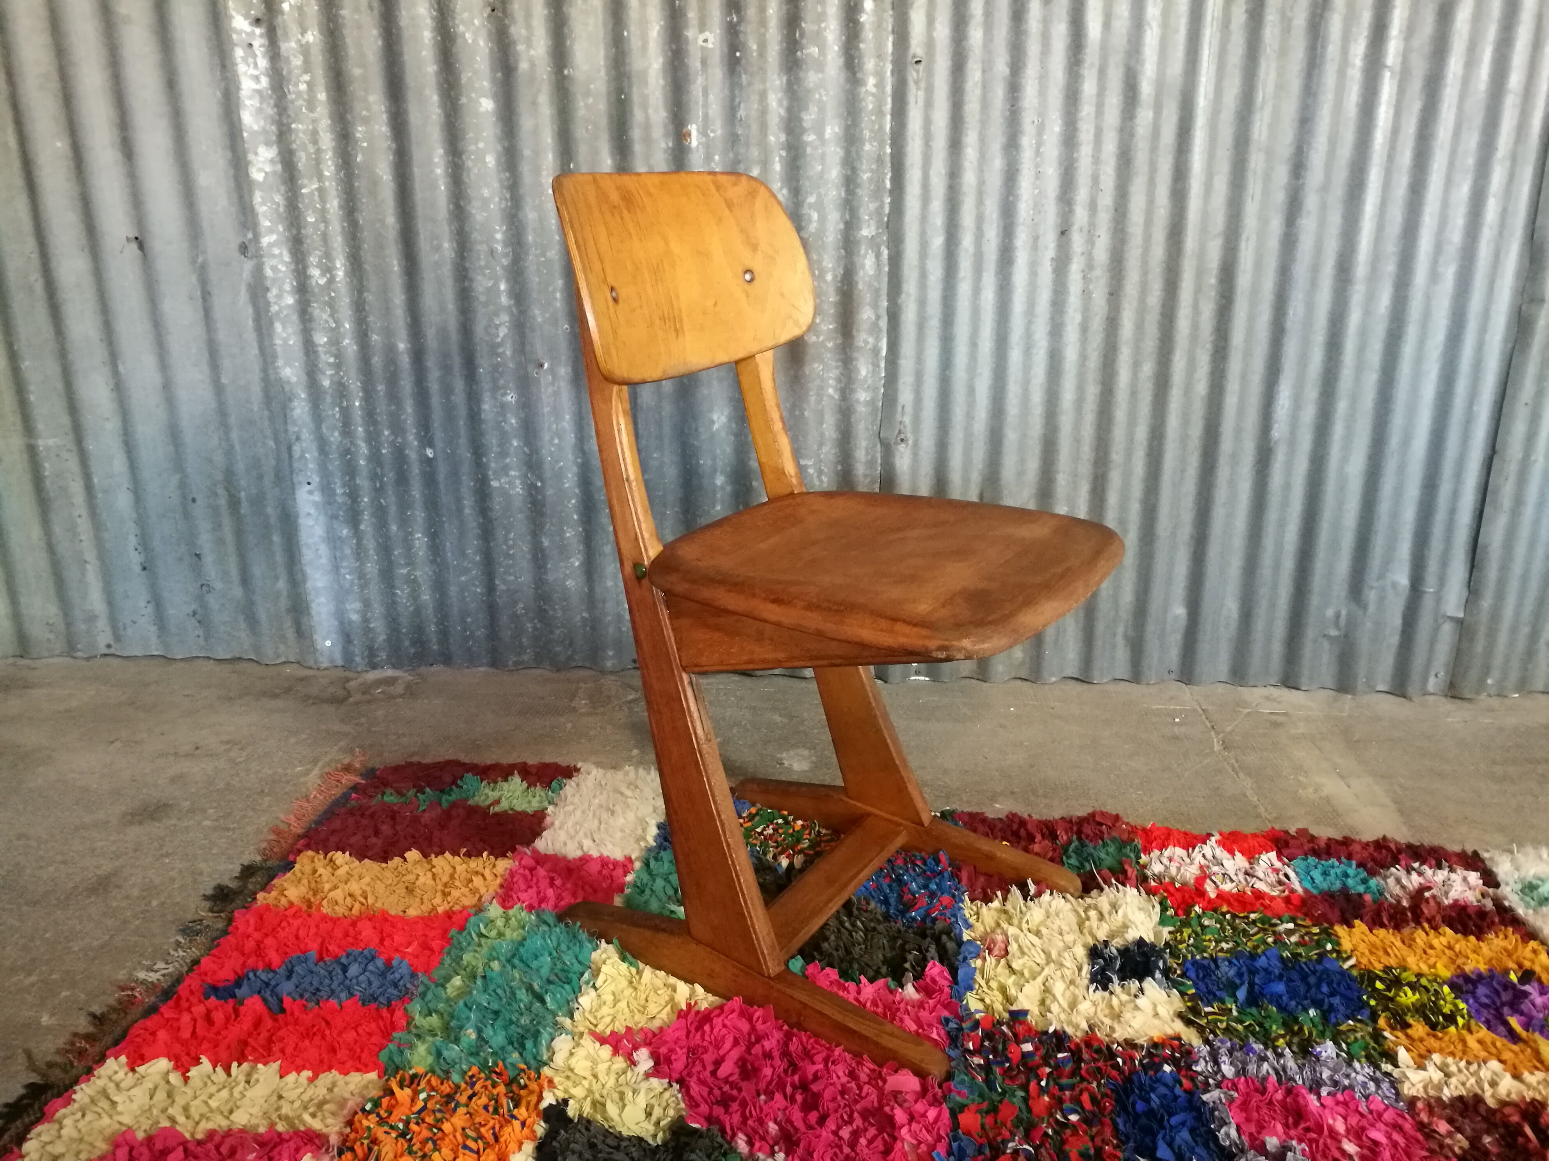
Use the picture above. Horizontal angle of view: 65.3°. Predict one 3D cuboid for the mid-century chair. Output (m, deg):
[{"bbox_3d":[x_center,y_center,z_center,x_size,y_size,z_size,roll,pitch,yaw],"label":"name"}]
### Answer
[{"bbox_3d":[0.064,0.012,1.089,0.453,0.718,0.383,11,21,31],"label":"mid-century chair"}]

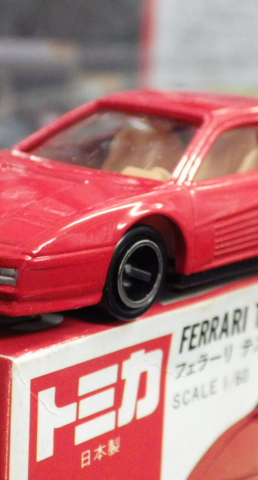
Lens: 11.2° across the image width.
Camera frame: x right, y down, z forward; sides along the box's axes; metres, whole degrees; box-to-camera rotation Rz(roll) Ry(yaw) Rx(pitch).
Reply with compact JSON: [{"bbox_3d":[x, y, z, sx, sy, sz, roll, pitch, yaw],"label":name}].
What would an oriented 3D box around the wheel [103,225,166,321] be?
[{"bbox_3d":[0.000,0.003,0.137,0.004,0.010,0.010,15,19,40],"label":"wheel"}]

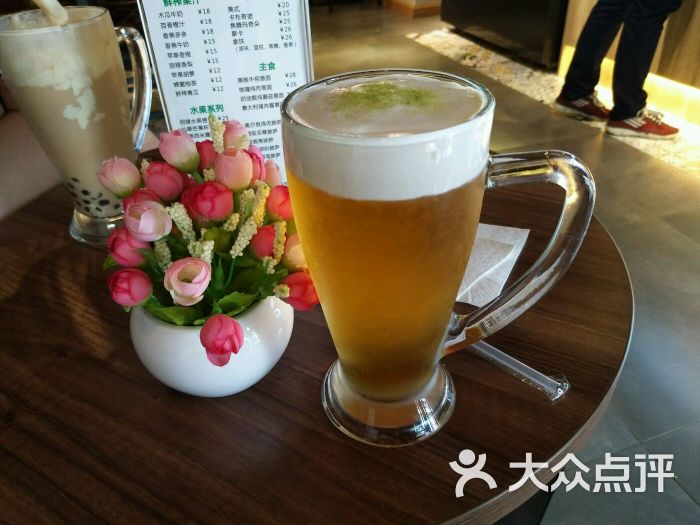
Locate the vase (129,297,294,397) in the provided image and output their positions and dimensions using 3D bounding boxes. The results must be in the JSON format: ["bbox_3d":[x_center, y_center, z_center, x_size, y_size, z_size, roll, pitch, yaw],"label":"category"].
[{"bbox_3d":[-0.085,0.041,0.337,0.100,0.072,0.100,-3,36,0],"label":"vase"}]

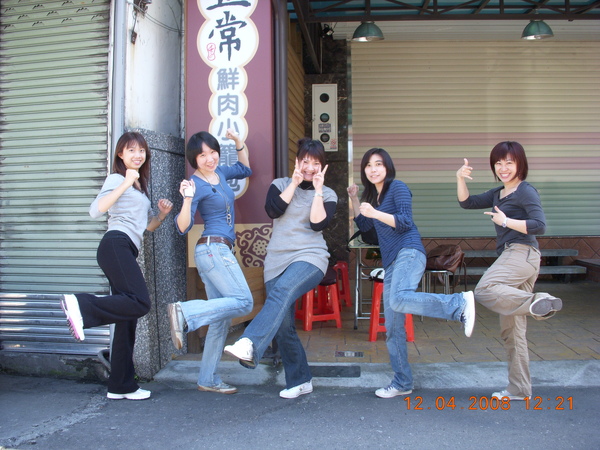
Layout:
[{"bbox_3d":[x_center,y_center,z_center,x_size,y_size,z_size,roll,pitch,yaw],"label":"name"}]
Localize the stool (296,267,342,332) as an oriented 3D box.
[{"bbox_3d":[0.135,0.634,5.660,0.340,0.460,0.340,-1,2,-23],"label":"stool"}]

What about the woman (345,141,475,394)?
[{"bbox_3d":[0.672,0.292,3.970,0.680,1.520,0.480,-2,2,-34],"label":"woman"}]

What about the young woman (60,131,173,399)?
[{"bbox_3d":[-1.114,0.250,4.020,0.620,1.630,0.480,1,2,34],"label":"young woman"}]

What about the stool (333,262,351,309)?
[{"bbox_3d":[0.305,0.605,6.500,0.340,0.460,0.340,0,2,25],"label":"stool"}]

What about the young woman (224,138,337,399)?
[{"bbox_3d":[-0.110,0.259,3.920,0.620,1.560,0.600,0,2,7],"label":"young woman"}]

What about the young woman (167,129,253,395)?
[{"bbox_3d":[-0.563,0.227,4.100,0.560,1.650,0.470,0,2,32],"label":"young woman"}]

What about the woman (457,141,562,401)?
[{"bbox_3d":[1.240,0.269,3.900,0.580,1.550,0.500,-2,2,-41],"label":"woman"}]

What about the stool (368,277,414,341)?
[{"bbox_3d":[0.710,0.651,5.150,0.340,0.460,0.340,-1,2,-2],"label":"stool"}]

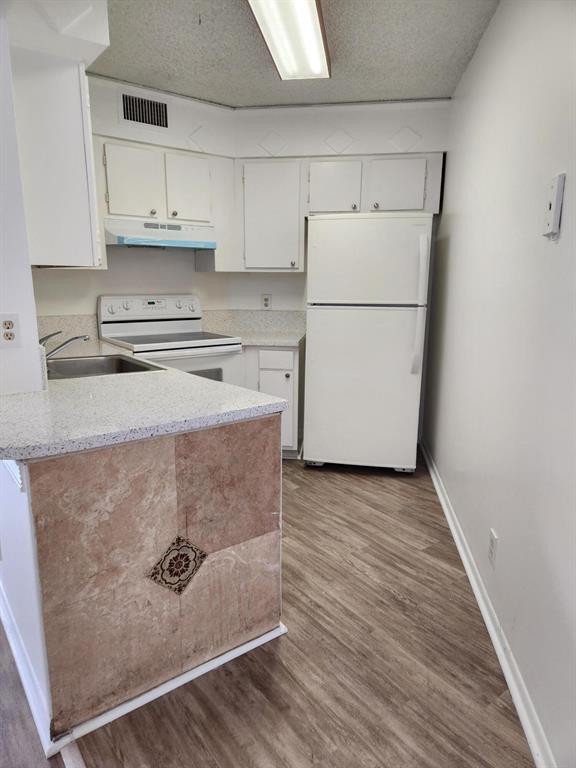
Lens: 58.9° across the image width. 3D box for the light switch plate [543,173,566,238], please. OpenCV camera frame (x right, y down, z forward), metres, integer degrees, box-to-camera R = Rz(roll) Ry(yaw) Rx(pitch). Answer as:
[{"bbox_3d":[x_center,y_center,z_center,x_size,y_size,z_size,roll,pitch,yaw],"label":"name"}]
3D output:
[{"bbox_3d":[0.736,-0.490,1.409,0.022,0.148,0.072,2,12,8],"label":"light switch plate"}]

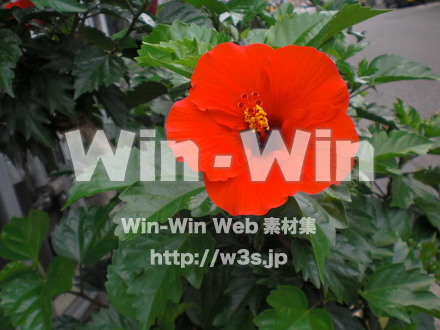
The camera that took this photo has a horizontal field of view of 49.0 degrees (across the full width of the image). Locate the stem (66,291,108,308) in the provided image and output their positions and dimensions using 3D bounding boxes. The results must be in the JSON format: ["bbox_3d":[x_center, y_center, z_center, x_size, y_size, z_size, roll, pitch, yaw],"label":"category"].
[{"bbox_3d":[-0.126,0.128,0.460,0.046,0.005,0.005,23,60,-9],"label":"stem"}]

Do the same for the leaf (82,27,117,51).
[{"bbox_3d":[-0.137,-0.144,0.550,0.045,0.012,0.036,30,31,4],"label":"leaf"}]

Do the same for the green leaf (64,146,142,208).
[{"bbox_3d":[-0.087,0.009,0.360,0.063,0.018,0.046,-26,50,-12],"label":"green leaf"}]

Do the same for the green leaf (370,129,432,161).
[{"bbox_3d":[0.157,-0.016,0.420,0.056,0.016,0.032,5,43,-9],"label":"green leaf"}]

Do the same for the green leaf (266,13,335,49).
[{"bbox_3d":[0.067,-0.110,0.400,0.058,0.016,0.042,-30,44,-15],"label":"green leaf"}]

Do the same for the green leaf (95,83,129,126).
[{"bbox_3d":[-0.117,-0.064,0.530,0.033,0.054,0.014,-34,-5,-37],"label":"green leaf"}]

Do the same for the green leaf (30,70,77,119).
[{"bbox_3d":[-0.197,-0.084,0.570,0.050,0.016,0.066,-37,70,-24],"label":"green leaf"}]

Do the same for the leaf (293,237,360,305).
[{"bbox_3d":[0.093,0.093,0.420,0.052,0.018,0.062,-21,64,-18],"label":"leaf"}]

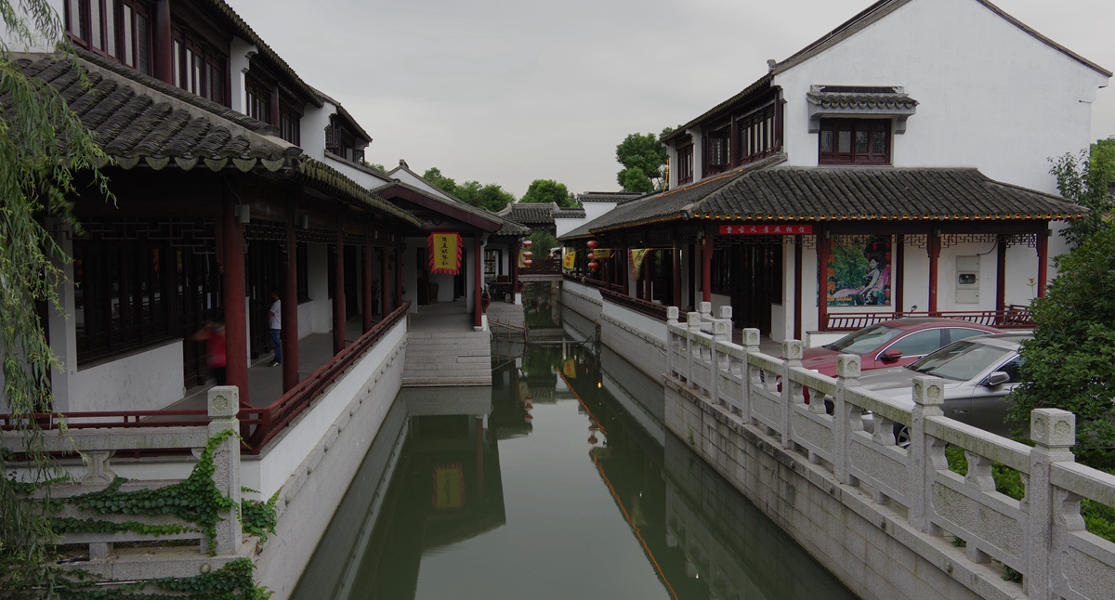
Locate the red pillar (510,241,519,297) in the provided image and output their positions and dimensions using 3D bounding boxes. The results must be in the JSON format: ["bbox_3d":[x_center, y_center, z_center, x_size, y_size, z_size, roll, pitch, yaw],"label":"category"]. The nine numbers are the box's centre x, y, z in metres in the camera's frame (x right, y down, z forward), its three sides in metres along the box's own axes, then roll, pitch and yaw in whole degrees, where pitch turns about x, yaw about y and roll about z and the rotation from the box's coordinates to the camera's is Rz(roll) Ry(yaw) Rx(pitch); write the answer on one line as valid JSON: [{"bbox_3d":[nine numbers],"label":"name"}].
[{"bbox_3d":[-1.966,-1.300,39.989,0.210,3.040,0.210,0,3,-6],"label":"red pillar"}]

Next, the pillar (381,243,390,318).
[{"bbox_3d":[-4.703,-0.310,22.824,0.210,2.950,0.210,0,3,-6],"label":"pillar"}]

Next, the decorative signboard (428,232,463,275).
[{"bbox_3d":[-3.487,-1.430,26.061,1.060,1.360,0.050,0,3,-6],"label":"decorative signboard"}]

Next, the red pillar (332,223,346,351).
[{"bbox_3d":[-3.885,0.114,14.882,0.210,3.050,0.210,-1,3,-6],"label":"red pillar"}]

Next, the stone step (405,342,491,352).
[{"bbox_3d":[-3.328,1.433,25.608,2.550,0.160,0.320,-1,3,-6],"label":"stone step"}]

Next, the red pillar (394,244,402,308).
[{"bbox_3d":[-5.172,-0.552,27.227,0.210,2.950,0.210,0,3,-6],"label":"red pillar"}]

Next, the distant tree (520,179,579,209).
[{"bbox_3d":[-0.864,-6.978,81.740,6.200,9.800,6.200,0,3,-6],"label":"distant tree"}]

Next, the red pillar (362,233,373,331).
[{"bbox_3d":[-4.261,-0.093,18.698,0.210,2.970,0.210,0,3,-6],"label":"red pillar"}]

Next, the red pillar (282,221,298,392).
[{"bbox_3d":[-3.455,0.337,10.829,0.210,3.050,0.210,-1,3,-6],"label":"red pillar"}]

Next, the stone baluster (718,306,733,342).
[{"bbox_3d":[3.435,0.838,16.972,0.220,1.360,0.220,0,3,-6],"label":"stone baluster"}]

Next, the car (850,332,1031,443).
[{"bbox_3d":[5.570,1.165,10.500,4.820,1.460,1.840,0,3,-6],"label":"car"}]

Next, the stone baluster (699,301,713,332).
[{"bbox_3d":[3.257,0.731,18.541,0.190,1.370,0.190,-1,3,-6],"label":"stone baluster"}]

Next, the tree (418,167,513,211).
[{"bbox_3d":[-6.944,-5.603,64.417,7.200,9.000,7.000,-1,3,-6],"label":"tree"}]

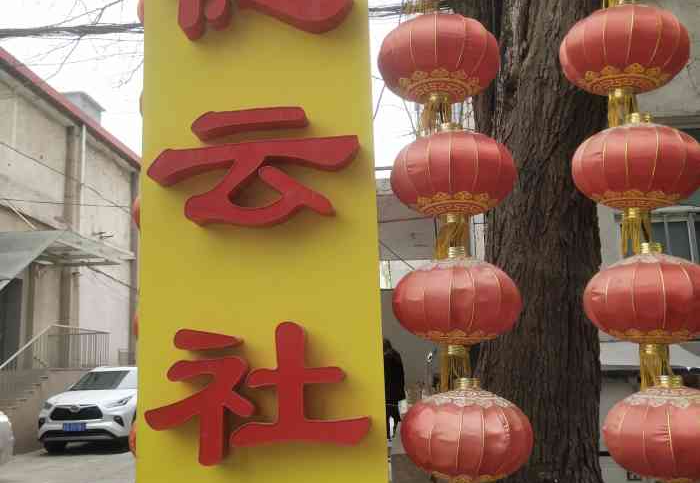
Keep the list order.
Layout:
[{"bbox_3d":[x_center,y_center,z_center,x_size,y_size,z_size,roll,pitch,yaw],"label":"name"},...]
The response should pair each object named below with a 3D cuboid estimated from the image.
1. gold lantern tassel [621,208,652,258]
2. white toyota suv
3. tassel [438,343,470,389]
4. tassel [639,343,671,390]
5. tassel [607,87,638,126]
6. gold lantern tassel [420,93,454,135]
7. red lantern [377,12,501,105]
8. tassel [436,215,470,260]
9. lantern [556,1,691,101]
[{"bbox_3d":[1.070,-0.034,3.020,0.115,0.185,0.115,-2,-10,0],"label":"gold lantern tassel"},{"bbox_3d":[-5.090,3.677,18.150,1.930,1.730,4.950,-3,-10,6],"label":"white toyota suv"},{"bbox_3d":[0.384,0.459,2.970,0.113,0.173,0.113,-2,-10,0],"label":"tassel"},{"bbox_3d":[1.276,0.524,3.390,0.130,0.180,0.130,-2,-10,0],"label":"tassel"},{"bbox_3d":[1.211,-0.589,3.580,0.130,0.170,0.130,-2,-10,0],"label":"tassel"},{"bbox_3d":[0.391,-0.567,3.610,0.145,0.170,0.140,-2,-10,0],"label":"gold lantern tassel"},{"bbox_3d":[0.350,-0.726,3.200,0.475,0.350,0.475,-2,-10,0],"label":"red lantern"},{"bbox_3d":[0.451,-0.017,3.520,0.140,0.180,0.140,-2,-10,0],"label":"tassel"},{"bbox_3d":[1.237,-0.857,3.630,0.550,0.400,0.550,-2,-10,0],"label":"lantern"}]

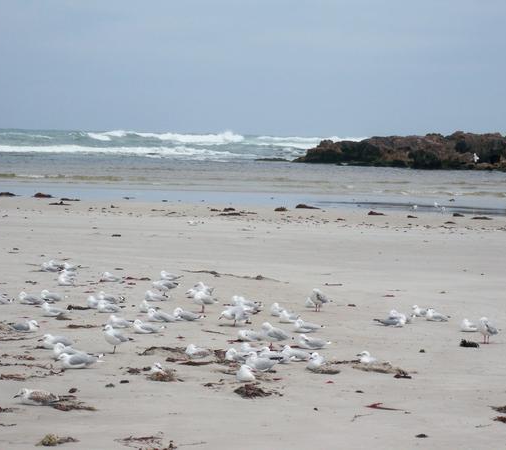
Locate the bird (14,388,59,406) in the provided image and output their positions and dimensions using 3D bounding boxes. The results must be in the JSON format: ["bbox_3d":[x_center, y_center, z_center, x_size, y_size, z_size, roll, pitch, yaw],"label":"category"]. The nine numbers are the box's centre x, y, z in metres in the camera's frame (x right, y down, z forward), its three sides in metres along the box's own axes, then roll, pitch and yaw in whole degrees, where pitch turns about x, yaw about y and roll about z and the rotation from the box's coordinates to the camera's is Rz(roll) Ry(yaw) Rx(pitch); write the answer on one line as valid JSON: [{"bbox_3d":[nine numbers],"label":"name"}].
[{"bbox_3d":[-1.675,1.337,14.148,0.385,0.140,0.145,0,3,-22],"label":"bird"}]

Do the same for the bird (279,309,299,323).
[{"bbox_3d":[0.468,1.105,22.066,0.350,0.146,0.140,-2,4,-44],"label":"bird"}]

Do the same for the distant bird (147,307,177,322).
[{"bbox_3d":[-0.919,0.919,18.509,0.380,0.140,0.135,1,3,-8],"label":"distant bird"}]

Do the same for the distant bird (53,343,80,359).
[{"bbox_3d":[-1.781,1.253,18.064,0.380,0.164,0.140,0,3,-26],"label":"distant bird"}]

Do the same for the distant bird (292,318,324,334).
[{"bbox_3d":[0.546,0.989,17.843,0.380,0.140,0.135,0,3,-28],"label":"distant bird"}]

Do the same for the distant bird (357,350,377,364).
[{"bbox_3d":[1.013,1.112,15.397,0.370,0.145,0.140,0,3,-26],"label":"distant bird"}]

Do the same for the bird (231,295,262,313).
[{"bbox_3d":[-0.088,1.002,23.375,0.370,0.199,0.140,0,3,-28],"label":"bird"}]

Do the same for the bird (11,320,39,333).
[{"bbox_3d":[-2.534,1.128,20.229,0.360,0.150,0.140,2,3,11],"label":"bird"}]

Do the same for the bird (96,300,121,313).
[{"bbox_3d":[-1.535,0.869,19.593,0.330,0.134,0.130,-1,4,-42],"label":"bird"}]

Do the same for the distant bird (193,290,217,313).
[{"bbox_3d":[-0.592,0.969,23.076,0.350,0.273,0.140,-1,3,-30],"label":"distant bird"}]

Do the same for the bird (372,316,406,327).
[{"bbox_3d":[1.657,1.171,22.089,0.370,0.155,0.140,3,3,22],"label":"bird"}]

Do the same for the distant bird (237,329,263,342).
[{"bbox_3d":[-0.012,1.021,16.882,0.370,0.135,0.135,0,3,-28],"label":"distant bird"}]

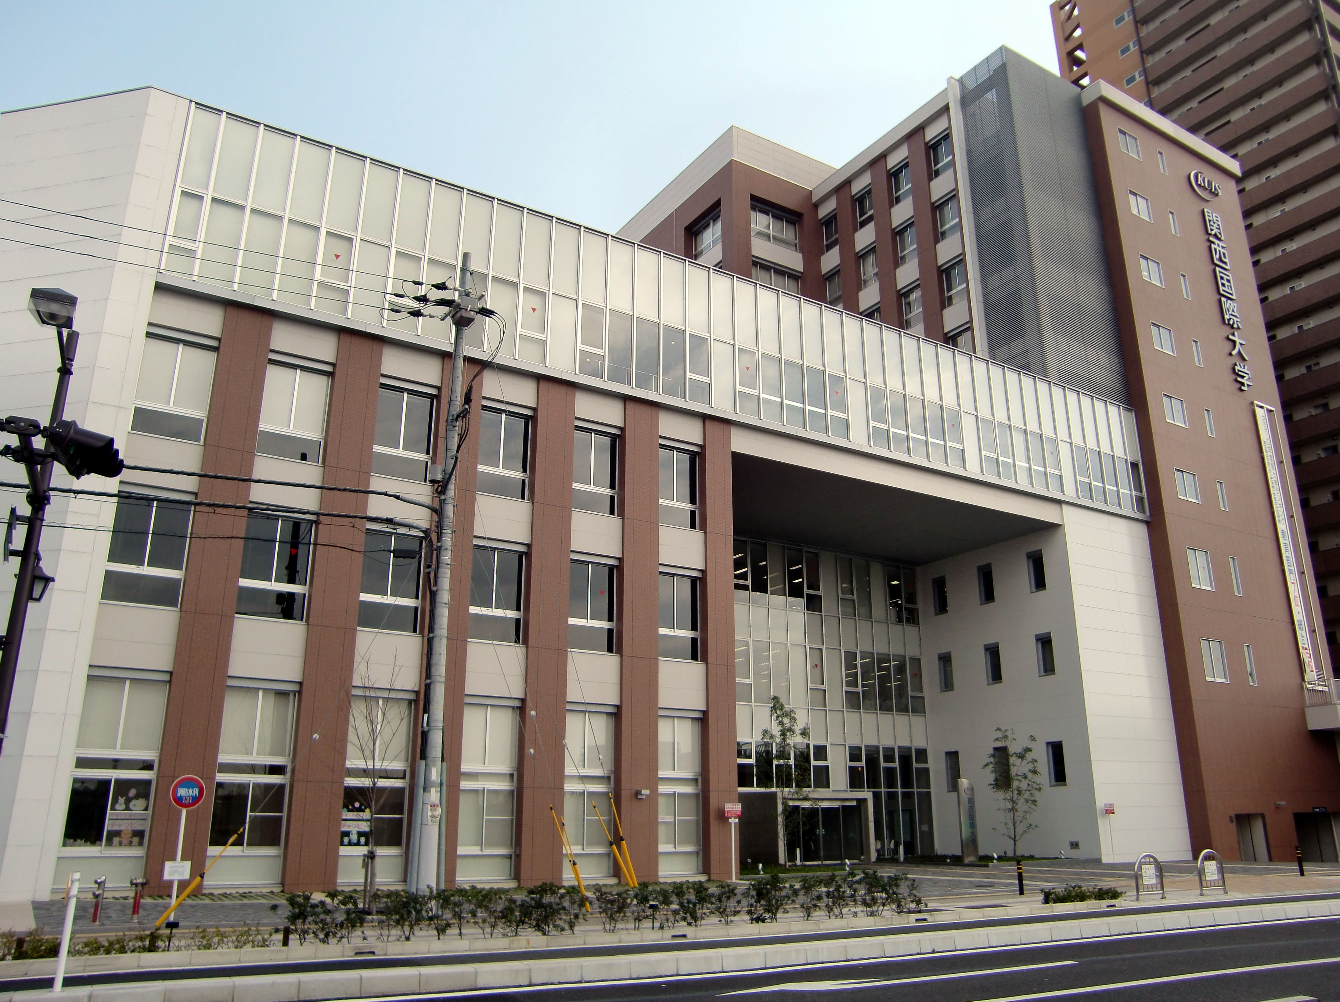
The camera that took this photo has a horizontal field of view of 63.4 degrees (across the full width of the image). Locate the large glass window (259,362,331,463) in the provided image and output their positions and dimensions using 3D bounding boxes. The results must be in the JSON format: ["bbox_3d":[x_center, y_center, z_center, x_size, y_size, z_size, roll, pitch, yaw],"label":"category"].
[{"bbox_3d":[-10.102,-2.365,29.051,1.771,2.652,0.148,11,-20,-30],"label":"large glass window"}]

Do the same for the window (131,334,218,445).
[{"bbox_3d":[-12.612,-2.814,27.544,1.617,2.607,0.148,11,-20,-30],"label":"window"}]

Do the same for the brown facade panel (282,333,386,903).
[{"bbox_3d":[-8.773,2.428,28.466,1.240,14.699,0.420,11,-21,-30],"label":"brown facade panel"}]

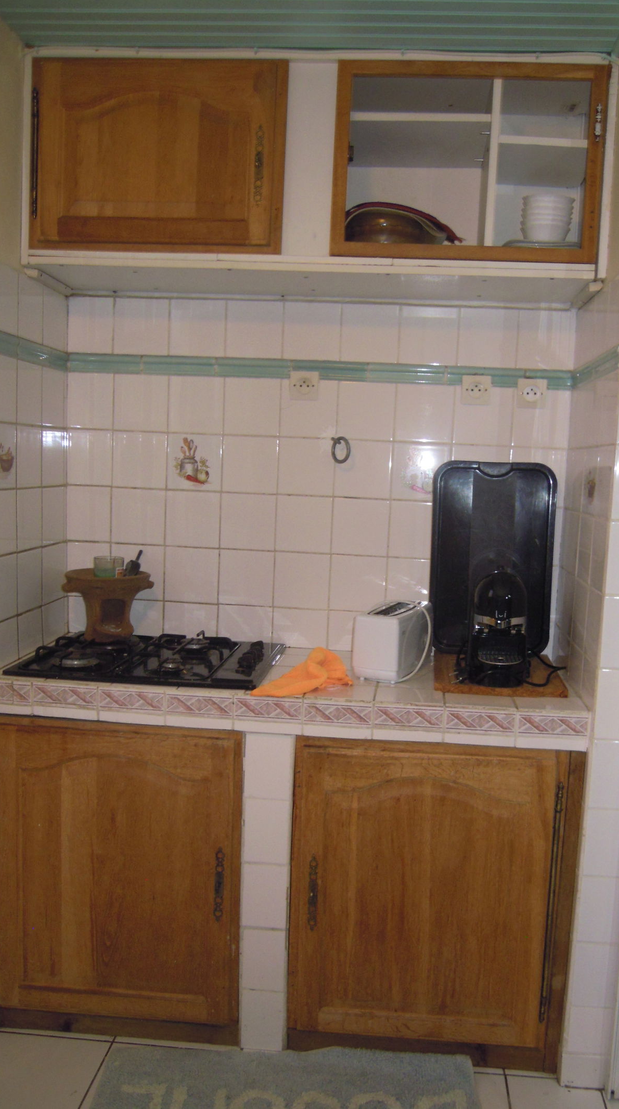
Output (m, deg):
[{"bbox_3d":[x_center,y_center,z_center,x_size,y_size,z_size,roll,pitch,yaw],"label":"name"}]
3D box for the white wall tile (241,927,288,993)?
[{"bbox_3d":[-0.102,0.917,2.030,0.103,0.150,0.010,2,6,6],"label":"white wall tile"}]

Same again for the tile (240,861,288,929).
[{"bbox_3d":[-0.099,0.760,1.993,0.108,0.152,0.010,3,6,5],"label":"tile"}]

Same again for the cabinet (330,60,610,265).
[{"bbox_3d":[0.357,-0.853,2.099,0.566,0.407,0.398,3,6,6],"label":"cabinet"}]

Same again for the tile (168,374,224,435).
[{"bbox_3d":[-0.307,-0.403,2.435,0.150,0.150,0.009,3,6,5],"label":"tile"}]

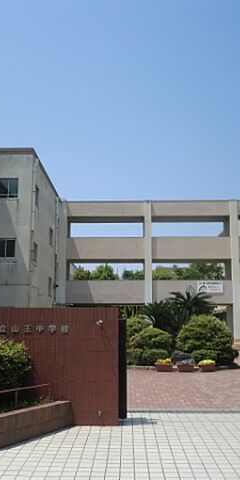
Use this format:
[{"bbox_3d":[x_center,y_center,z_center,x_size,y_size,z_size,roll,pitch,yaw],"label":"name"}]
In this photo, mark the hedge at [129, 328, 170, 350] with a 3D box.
[{"bbox_3d":[1.407,4.815,22.168,1.850,1.670,1.900,0,-11,1],"label":"hedge"}]

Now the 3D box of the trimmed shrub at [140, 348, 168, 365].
[{"bbox_3d":[1.521,5.122,21.090,1.250,0.710,1.200,0,-11,1],"label":"trimmed shrub"}]

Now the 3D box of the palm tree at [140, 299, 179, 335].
[{"bbox_3d":[1.928,4.453,23.651,2.030,2.930,2.100,0,-11,1],"label":"palm tree"}]

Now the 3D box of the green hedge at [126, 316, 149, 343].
[{"bbox_3d":[0.737,4.967,24.392,1.630,2.190,1.600,0,-11,1],"label":"green hedge"}]

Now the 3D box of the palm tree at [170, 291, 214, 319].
[{"bbox_3d":[3.603,4.263,24.059,2.410,3.460,2.400,0,-11,1],"label":"palm tree"}]

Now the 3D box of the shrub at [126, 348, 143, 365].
[{"bbox_3d":[0.567,5.115,21.009,0.830,0.690,0.900,0,-11,1],"label":"shrub"}]

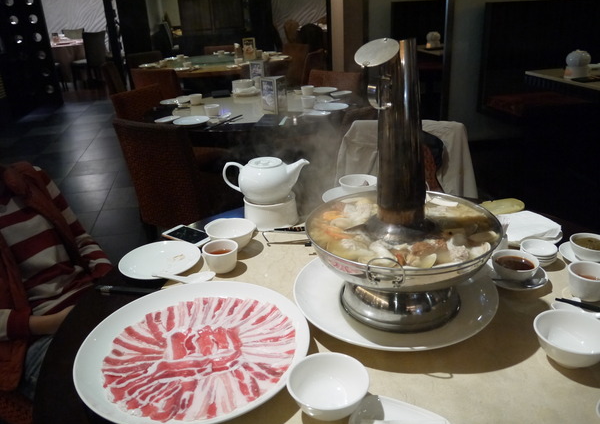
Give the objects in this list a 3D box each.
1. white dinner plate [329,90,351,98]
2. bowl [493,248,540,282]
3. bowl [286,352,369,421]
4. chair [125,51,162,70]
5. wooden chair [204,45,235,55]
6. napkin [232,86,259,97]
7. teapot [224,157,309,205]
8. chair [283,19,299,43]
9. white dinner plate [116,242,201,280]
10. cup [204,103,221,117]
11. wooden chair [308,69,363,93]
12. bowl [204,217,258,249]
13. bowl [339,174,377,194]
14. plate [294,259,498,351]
[{"bbox_3d":[0.244,-0.689,2.858,0.137,0.022,0.132,-2,23,1],"label":"white dinner plate"},{"bbox_3d":[0.411,0.107,0.930,0.087,0.038,0.087,-2,23,1],"label":"bowl"},{"bbox_3d":[0.038,0.244,0.658,0.112,0.048,0.112,-2,23,1],"label":"bowl"},{"bbox_3d":[-1.692,-1.444,5.779,0.450,0.840,0.530,-18,27,-31],"label":"chair"},{"bbox_3d":[-0.941,-1.531,5.816,0.457,0.863,0.558,-2,23,0],"label":"wooden chair"},{"bbox_3d":[-0.336,-0.747,2.995,0.157,0.051,0.132,-2,23,0],"label":"napkin"},{"bbox_3d":[-0.088,-0.079,1.270,0.228,0.102,0.135,-3,23,0],"label":"teapot"},{"bbox_3d":[0.047,-3.117,9.047,0.520,0.860,0.460,6,25,19],"label":"chair"},{"bbox_3d":[-0.297,0.109,1.040,0.173,0.021,0.173,-2,23,1],"label":"white dinner plate"},{"bbox_3d":[-0.453,-0.525,2.523,0.075,0.053,0.075,-3,23,0],"label":"cup"},{"bbox_3d":[0.090,-0.482,3.271,0.460,0.833,0.540,17,30,38],"label":"wooden chair"},{"bbox_3d":[-0.164,0.062,1.168,0.121,0.052,0.121,-3,23,0],"label":"bowl"},{"bbox_3d":[0.163,-0.064,1.346,0.108,0.052,0.108,-2,23,1],"label":"bowl"},{"bbox_3d":[0.166,0.150,0.888,0.357,0.033,0.357,-2,23,1],"label":"plate"}]

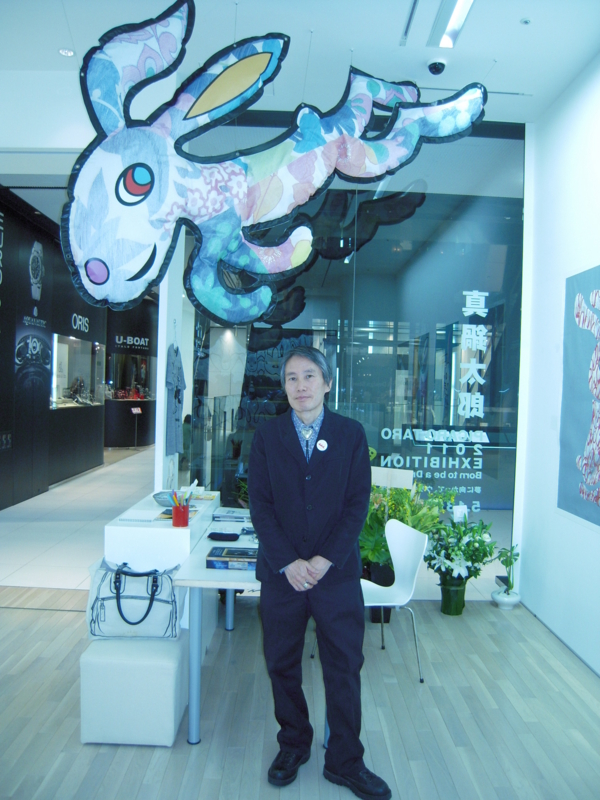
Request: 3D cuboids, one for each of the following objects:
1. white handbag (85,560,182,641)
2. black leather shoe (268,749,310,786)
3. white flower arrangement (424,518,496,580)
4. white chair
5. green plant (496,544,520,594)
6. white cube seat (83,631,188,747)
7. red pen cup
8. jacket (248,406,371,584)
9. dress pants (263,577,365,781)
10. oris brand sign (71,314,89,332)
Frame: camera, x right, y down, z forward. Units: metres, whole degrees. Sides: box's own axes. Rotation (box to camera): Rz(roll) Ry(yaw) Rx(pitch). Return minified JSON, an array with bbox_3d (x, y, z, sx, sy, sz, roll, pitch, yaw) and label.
[{"bbox_3d":[-0.757,0.918,3.024,0.410,0.320,0.180,1,1,-1],"label":"white handbag"},{"bbox_3d":[-0.036,1.440,2.638,0.110,0.120,0.290,2,1,20],"label":"black leather shoe"},{"bbox_3d":[1.135,1.057,4.577,0.480,0.420,0.440,1,1,-1],"label":"white flower arrangement"},{"bbox_3d":[0.378,1.097,3.587,0.510,0.790,0.480,1,1,-19],"label":"white chair"},{"bbox_3d":[1.513,1.230,4.695,0.170,0.350,0.160,1,1,-1],"label":"green plant"},{"bbox_3d":[-0.746,1.280,2.971,0.395,0.390,0.390,1,1,-1],"label":"white cube seat"},{"bbox_3d":[-0.589,0.576,3.219,0.082,0.106,0.082,1,1,-1],"label":"red pen cup"},{"bbox_3d":[0.038,0.374,2.568,0.460,0.700,0.290,1,1,-4],"label":"jacket"},{"bbox_3d":[0.042,1.032,2.606,0.400,0.860,0.270,1,1,-6],"label":"dress pants"},{"bbox_3d":[-3.645,-1.276,10.767,0.050,0.250,0.830,1,1,-1],"label":"oris brand sign"}]

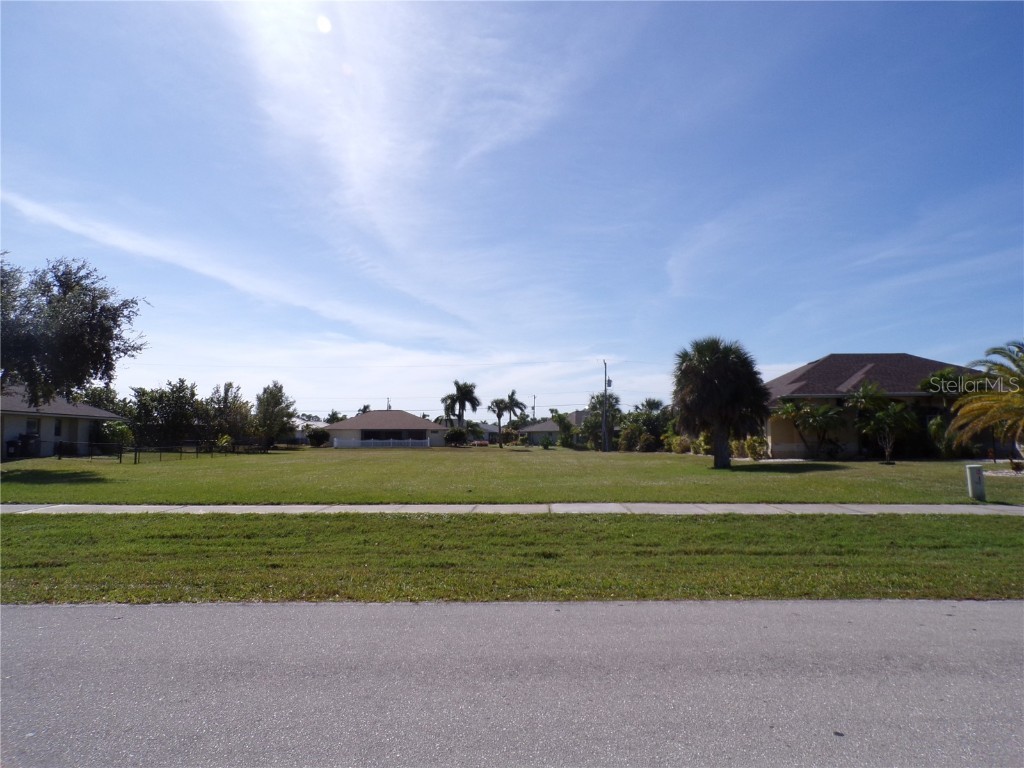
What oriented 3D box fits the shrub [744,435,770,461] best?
[{"bbox_3d":[11.725,3.064,33.866,1.250,1.160,1.250,0,-4,2],"label":"shrub"}]

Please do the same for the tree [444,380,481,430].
[{"bbox_3d":[-7.131,4.226,102.974,5.000,9.500,5.000,0,-4,2],"label":"tree"}]

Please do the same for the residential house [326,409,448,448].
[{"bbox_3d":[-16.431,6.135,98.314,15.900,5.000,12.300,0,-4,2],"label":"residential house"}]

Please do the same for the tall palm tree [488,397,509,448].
[{"bbox_3d":[-1.516,4.734,85.887,2.600,6.090,2.600,0,-4,2],"label":"tall palm tree"}]

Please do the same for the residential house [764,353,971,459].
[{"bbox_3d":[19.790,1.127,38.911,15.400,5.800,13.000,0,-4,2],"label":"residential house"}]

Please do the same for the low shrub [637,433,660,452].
[{"bbox_3d":[12.230,5.246,63.786,1.950,1.680,1.950,0,-4,2],"label":"low shrub"}]

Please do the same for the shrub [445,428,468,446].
[{"bbox_3d":[-7.100,6.887,90.739,3.000,2.270,3.000,0,-4,2],"label":"shrub"}]

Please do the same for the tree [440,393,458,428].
[{"bbox_3d":[-9.260,5.271,104.900,3.200,7.750,3.200,0,-4,2],"label":"tree"}]

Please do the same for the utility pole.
[{"bbox_3d":[9.002,2.125,68.033,0.320,8.700,0.320,0,-4,2],"label":"utility pole"}]

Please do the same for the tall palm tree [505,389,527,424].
[{"bbox_3d":[0.487,5.368,114.922,4.200,9.140,4.200,0,-4,2],"label":"tall palm tree"}]

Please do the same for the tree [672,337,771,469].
[{"bbox_3d":[8.416,0.730,28.325,3.850,5.250,3.850,0,-4,2],"label":"tree"}]

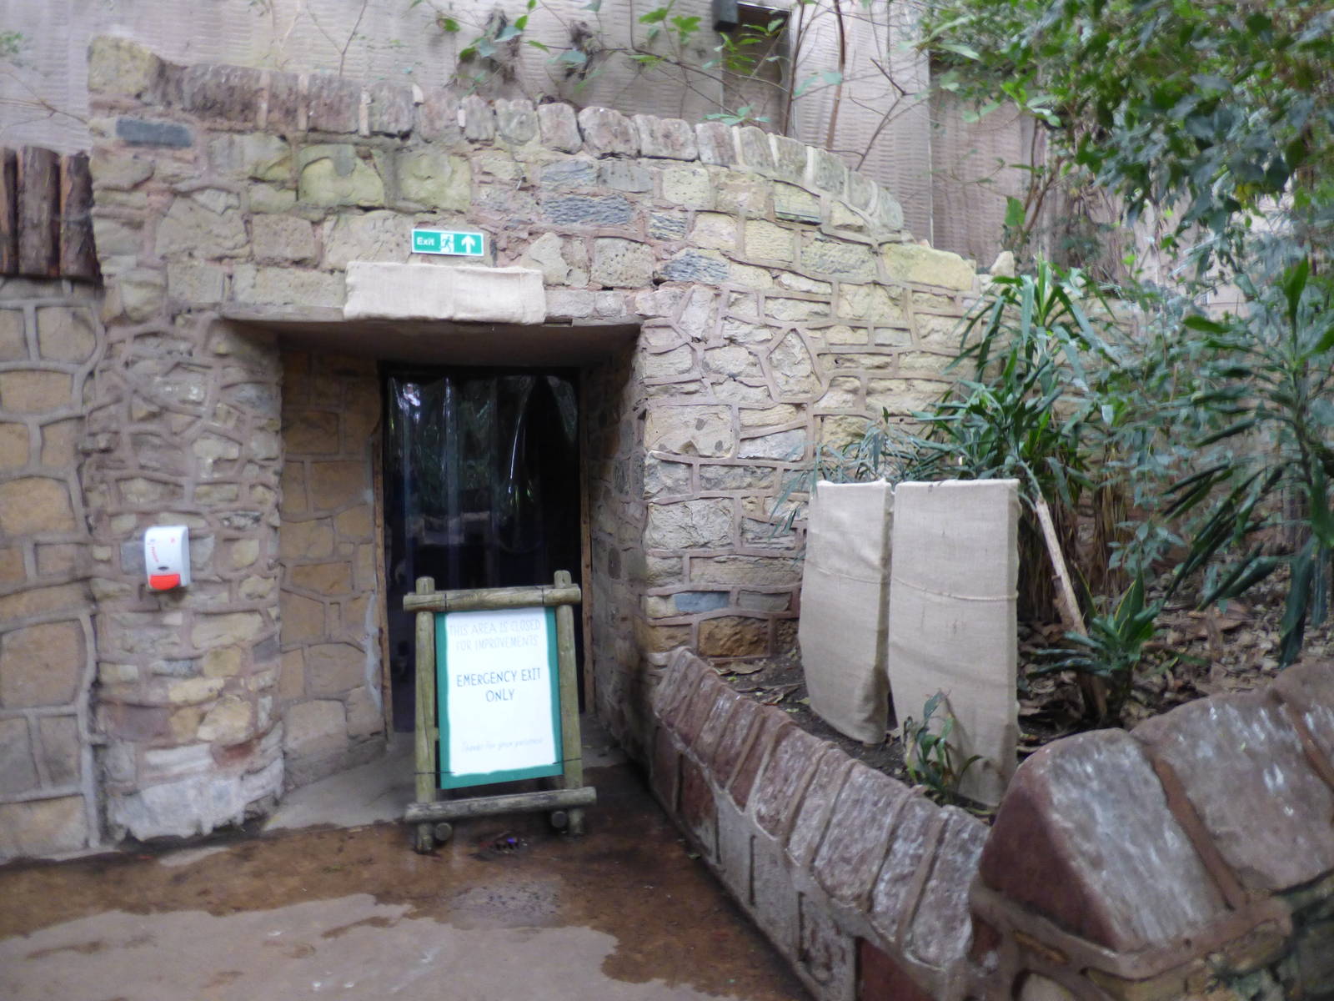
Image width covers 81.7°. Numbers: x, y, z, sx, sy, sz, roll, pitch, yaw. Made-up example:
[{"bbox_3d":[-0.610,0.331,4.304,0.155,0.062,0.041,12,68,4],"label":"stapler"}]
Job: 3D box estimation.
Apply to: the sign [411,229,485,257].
[{"bbox_3d":[-0.947,-1.115,3.341,0.300,0.100,0.012,-1,1,-11],"label":"sign"}]

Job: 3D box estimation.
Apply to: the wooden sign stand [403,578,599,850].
[{"bbox_3d":[-0.686,0.789,3.171,0.720,0.970,0.520,-1,1,-12],"label":"wooden sign stand"}]

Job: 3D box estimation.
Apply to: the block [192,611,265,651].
[{"bbox_3d":[-1.696,0.498,3.018,0.252,0.120,0.140,-1,2,-14],"label":"block"}]

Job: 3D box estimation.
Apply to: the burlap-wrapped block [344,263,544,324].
[{"bbox_3d":[-0.942,-0.879,3.304,0.806,0.210,0.080,-1,1,-14],"label":"burlap-wrapped block"}]

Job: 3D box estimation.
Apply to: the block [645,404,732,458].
[{"bbox_3d":[0.090,-0.327,3.681,0.412,0.251,0.140,-1,1,-12],"label":"block"}]

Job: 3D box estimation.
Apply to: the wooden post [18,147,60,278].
[{"bbox_3d":[-2.306,-1.058,2.830,0.120,0.470,0.120,-2,1,-18],"label":"wooden post"}]

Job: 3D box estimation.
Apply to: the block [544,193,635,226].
[{"bbox_3d":[-0.370,-1.317,3.561,0.416,0.123,0.130,-1,1,-14],"label":"block"}]

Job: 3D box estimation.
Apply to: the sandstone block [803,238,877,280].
[{"bbox_3d":[0.815,-1.183,3.845,0.434,0.163,0.160,-1,2,-23],"label":"sandstone block"}]

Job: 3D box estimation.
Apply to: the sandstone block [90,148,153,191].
[{"bbox_3d":[-2.169,-1.305,3.128,0.217,0.159,0.180,-1,1,-14],"label":"sandstone block"}]

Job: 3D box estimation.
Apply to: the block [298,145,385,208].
[{"bbox_3d":[-1.385,-1.361,3.312,0.338,0.236,0.140,-1,1,-14],"label":"block"}]

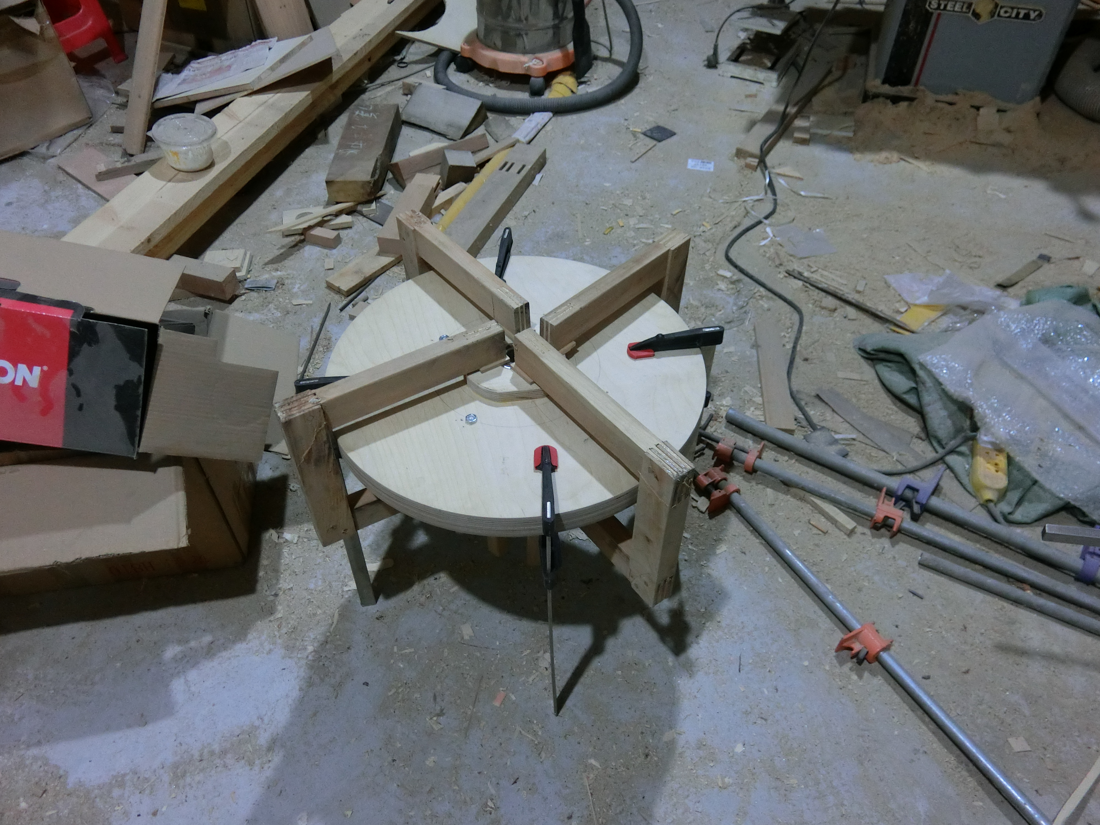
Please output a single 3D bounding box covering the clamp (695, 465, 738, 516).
[{"bbox_3d":[0.301,0.144,1.435,0.062,0.040,0.066,-23,50,-20],"label":"clamp"}]

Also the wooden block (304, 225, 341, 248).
[{"bbox_3d":[-0.569,-0.439,1.994,0.080,0.028,0.033,15,46,15],"label":"wooden block"}]

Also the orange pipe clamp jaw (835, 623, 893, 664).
[{"bbox_3d":[0.471,0.346,1.182,0.074,0.050,0.048,-21,48,-21],"label":"orange pipe clamp jaw"}]

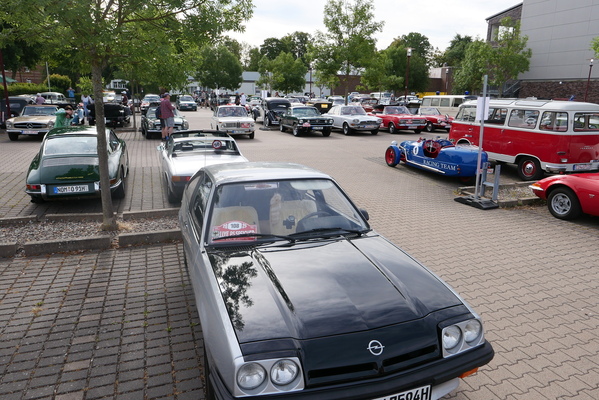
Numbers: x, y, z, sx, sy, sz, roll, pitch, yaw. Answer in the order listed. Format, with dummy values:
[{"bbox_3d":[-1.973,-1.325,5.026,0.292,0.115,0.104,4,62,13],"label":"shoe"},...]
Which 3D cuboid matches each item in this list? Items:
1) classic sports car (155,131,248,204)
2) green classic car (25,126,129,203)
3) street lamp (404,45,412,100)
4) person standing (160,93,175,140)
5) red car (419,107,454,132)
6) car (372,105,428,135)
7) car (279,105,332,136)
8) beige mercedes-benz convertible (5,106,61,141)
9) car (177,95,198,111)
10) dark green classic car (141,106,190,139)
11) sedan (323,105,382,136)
[{"bbox_3d":[-2.247,-0.901,8.995,1.650,1.230,3.985,-5,16,-22],"label":"classic sports car"},{"bbox_3d":[-4.561,-0.903,8.583,1.620,1.320,4.160,-4,15,-20],"label":"green classic car"},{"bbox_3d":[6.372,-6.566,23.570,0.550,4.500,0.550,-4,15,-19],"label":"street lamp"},{"bbox_3d":[-5.464,-3.305,16.286,0.450,1.820,0.520,-4,16,-17],"label":"person standing"},{"bbox_3d":[7.933,-5.087,24.838,1.660,1.360,4.350,-4,16,-19],"label":"red car"},{"bbox_3d":[5.590,-4.721,23.125,1.750,1.450,4.550,-2,16,-13],"label":"car"},{"bbox_3d":[0.239,-4.104,20.693,1.730,1.300,4.610,-3,16,-16],"label":"car"},{"bbox_3d":[-11.069,-3.357,16.989,1.760,1.305,4.290,-6,17,-24],"label":"beige mercedes-benz convertible"},{"bbox_3d":[-11.457,-9.858,40.696,1.690,1.400,4.350,-4,16,-20],"label":"car"},{"bbox_3d":[-6.321,-3.669,18.533,1.760,1.300,4.285,-5,16,-23],"label":"dark green classic car"},{"bbox_3d":[2.606,-4.231,20.867,1.750,1.380,4.600,-3,15,-17],"label":"sedan"}]

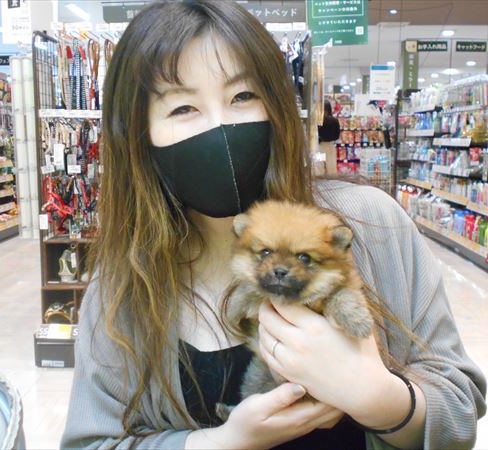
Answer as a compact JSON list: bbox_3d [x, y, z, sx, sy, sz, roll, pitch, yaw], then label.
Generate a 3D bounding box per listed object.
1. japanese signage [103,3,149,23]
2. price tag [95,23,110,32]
[{"bbox_3d":[-0.750,-1.455,4.650,0.440,0.130,0.015,0,7,1],"label":"japanese signage"},{"bbox_3d":[-0.633,-0.884,3.030,0.058,0.034,0.005,0,7,1],"label":"price tag"}]

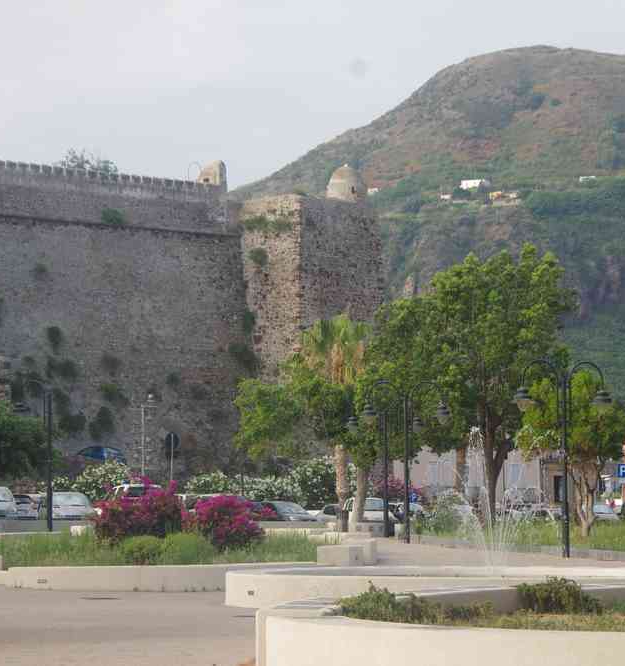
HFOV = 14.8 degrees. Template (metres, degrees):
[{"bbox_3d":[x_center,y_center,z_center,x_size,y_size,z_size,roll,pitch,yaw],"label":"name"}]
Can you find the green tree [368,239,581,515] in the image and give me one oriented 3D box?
[{"bbox_3d":[5.170,1.783,79.000,6.500,9.200,6.300,0,-3,0],"label":"green tree"}]

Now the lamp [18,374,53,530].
[{"bbox_3d":[-8.215,3.610,71.421,1.200,4.480,0.440,-2,-4,25],"label":"lamp"}]

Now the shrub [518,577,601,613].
[{"bbox_3d":[2.588,2.778,25.400,0.900,0.430,0.750,0,-4,0],"label":"shrub"}]

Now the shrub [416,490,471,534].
[{"bbox_3d":[3.882,5.309,71.000,1.550,1.300,1.400,0,-3,0],"label":"shrub"}]

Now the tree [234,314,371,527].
[{"bbox_3d":[-0.331,3.114,84.000,4.700,7.400,4.600,0,-3,0],"label":"tree"}]

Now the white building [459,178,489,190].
[{"bbox_3d":[87.237,-79.429,1300.000,13.000,5.500,8.000,-1,-4,11],"label":"white building"}]

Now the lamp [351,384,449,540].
[{"bbox_3d":[2.595,3.529,66.300,2.400,4.500,0.450,0,-4,3],"label":"lamp"}]

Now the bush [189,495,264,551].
[{"bbox_3d":[-1.567,3.521,44.500,1.400,1.120,1.300,0,-4,0],"label":"bush"}]

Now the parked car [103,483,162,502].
[{"bbox_3d":[-6.305,6.181,86.000,4.100,1.620,1.720,3,-5,-40],"label":"parked car"}]

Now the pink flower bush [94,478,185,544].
[{"bbox_3d":[-3.443,3.532,47.500,1.800,1.450,1.600,0,-4,0],"label":"pink flower bush"}]

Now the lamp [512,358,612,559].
[{"bbox_3d":[5.708,2.865,54.900,2.320,4.480,0.450,1,-4,-16],"label":"lamp"}]

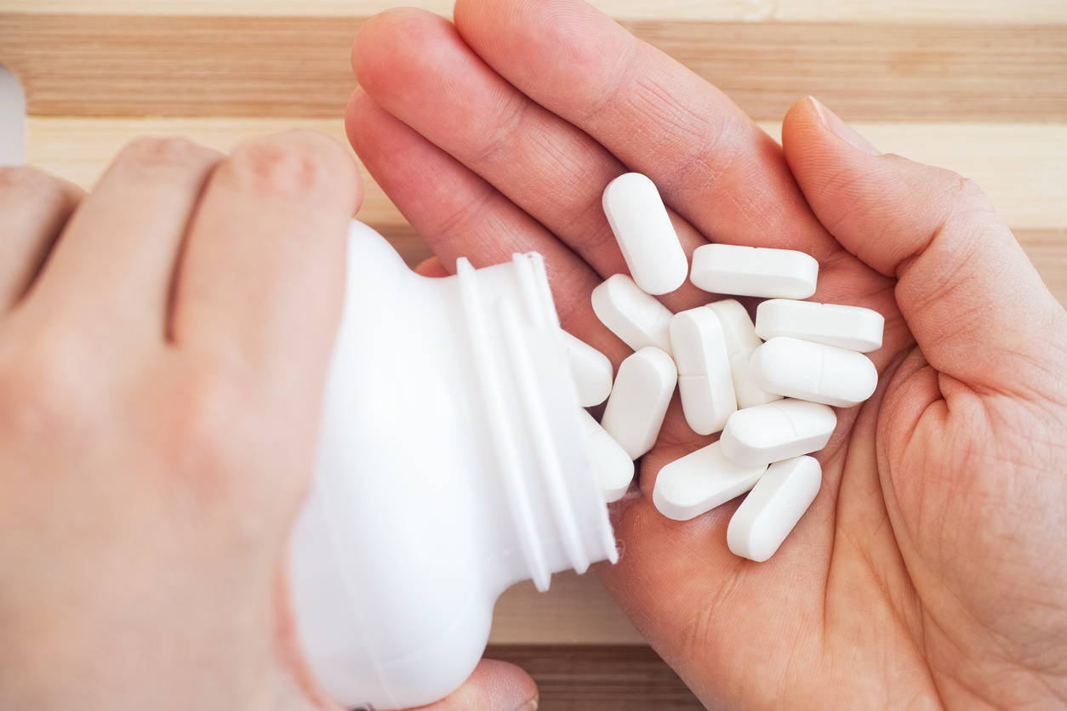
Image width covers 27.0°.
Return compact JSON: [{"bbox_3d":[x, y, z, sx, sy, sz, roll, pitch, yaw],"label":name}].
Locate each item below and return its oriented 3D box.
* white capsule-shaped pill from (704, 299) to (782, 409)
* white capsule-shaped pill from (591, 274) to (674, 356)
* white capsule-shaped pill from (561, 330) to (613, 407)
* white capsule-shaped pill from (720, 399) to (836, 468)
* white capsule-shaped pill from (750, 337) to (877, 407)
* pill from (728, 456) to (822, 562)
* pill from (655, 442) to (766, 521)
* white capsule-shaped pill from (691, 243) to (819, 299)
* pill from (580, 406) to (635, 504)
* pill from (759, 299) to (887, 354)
[{"bbox_3d":[0.031,0.001,0.335,0.007,0.008,0.019,-13,70,-36],"label":"white capsule-shaped pill"},{"bbox_3d":[0.017,-0.005,0.346,0.019,0.007,0.008,40,43,-16],"label":"white capsule-shaped pill"},{"bbox_3d":[0.004,0.001,0.361,0.020,0.007,0.008,31,115,-10],"label":"white capsule-shaped pill"},{"bbox_3d":[0.036,0.011,0.328,0.019,0.007,0.008,-13,51,-32],"label":"white capsule-shaped pill"},{"bbox_3d":[0.045,0.003,0.359,0.020,0.007,0.008,12,73,-13],"label":"white capsule-shaped pill"},{"bbox_3d":[0.039,0.024,0.361,0.007,0.008,0.020,17,58,43],"label":"pill"},{"bbox_3d":[0.027,0.018,0.336,0.019,0.007,0.008,-24,62,-18],"label":"pill"},{"bbox_3d":[0.035,-0.013,0.353,0.020,0.008,0.007,6,69,21],"label":"white capsule-shaped pill"},{"bbox_3d":[0.008,0.014,0.344,0.008,0.007,0.019,-34,70,-29],"label":"pill"},{"bbox_3d":[0.043,-0.004,0.333,0.019,0.008,0.007,6,83,4],"label":"pill"}]

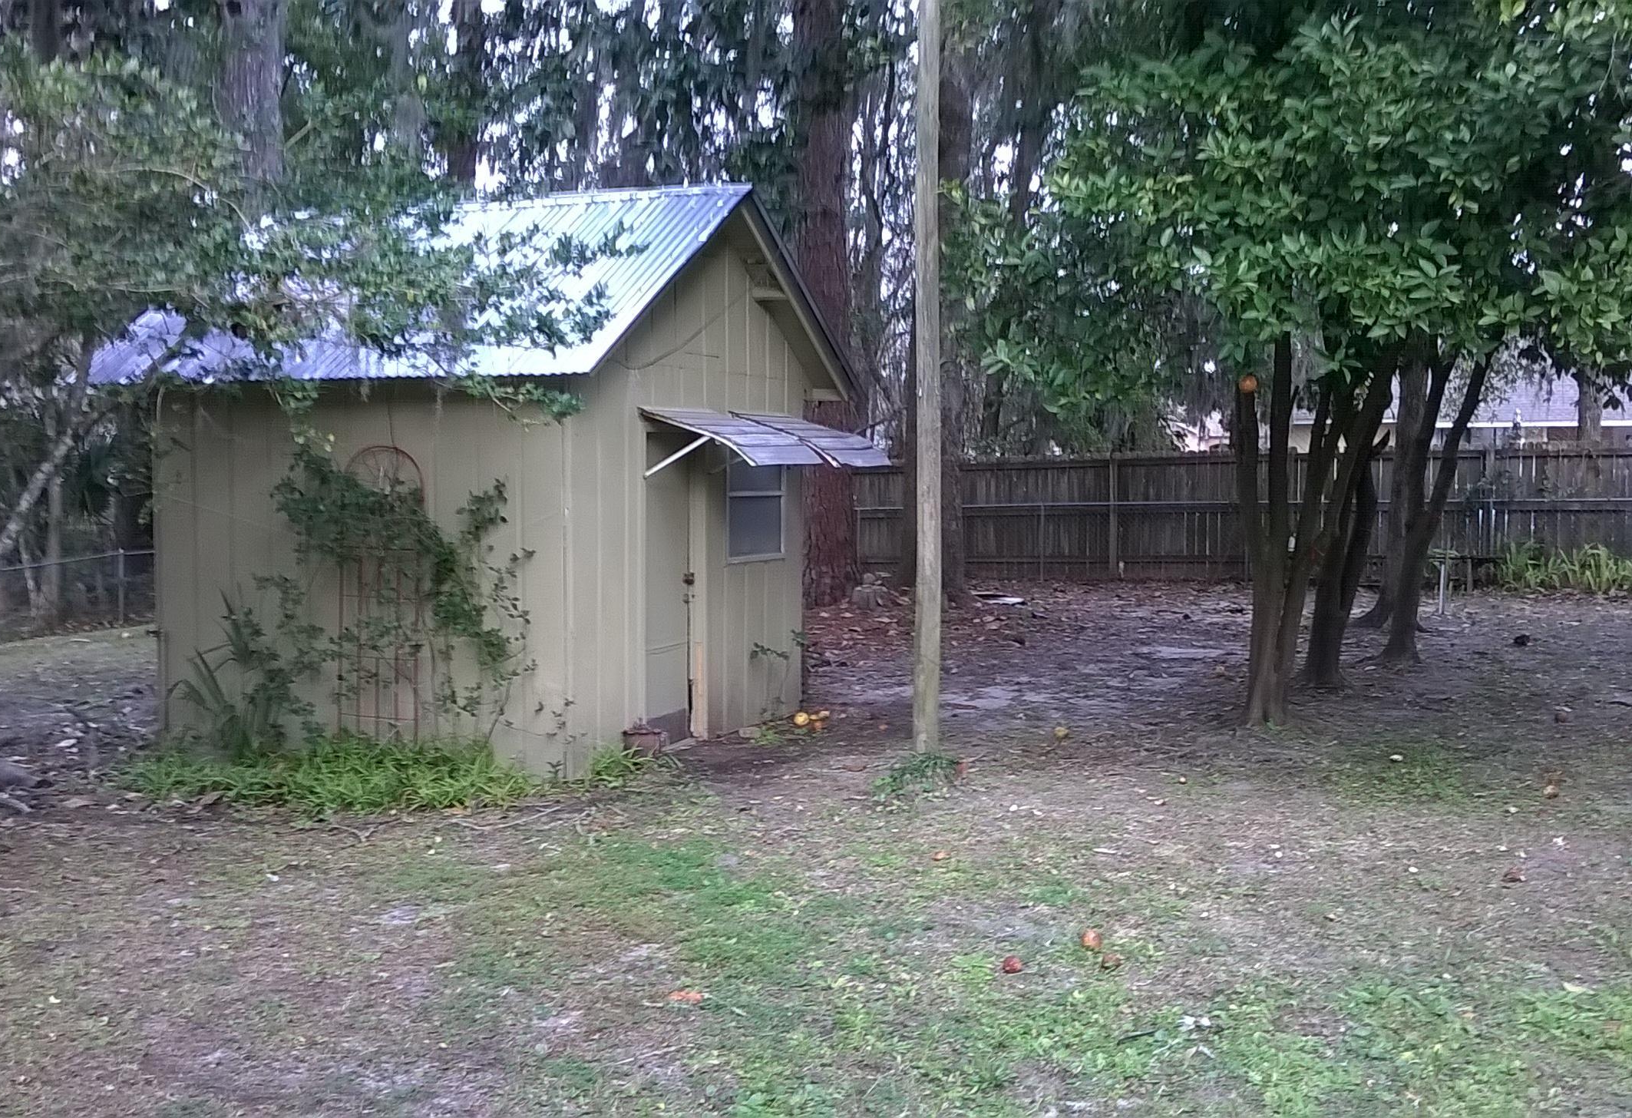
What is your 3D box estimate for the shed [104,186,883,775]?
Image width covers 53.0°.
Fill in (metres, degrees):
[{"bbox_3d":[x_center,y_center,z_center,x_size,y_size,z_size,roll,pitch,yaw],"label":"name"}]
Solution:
[{"bbox_3d":[-1.896,-0.617,10.946,4.068,3.493,3.662,2,4,25],"label":"shed"}]

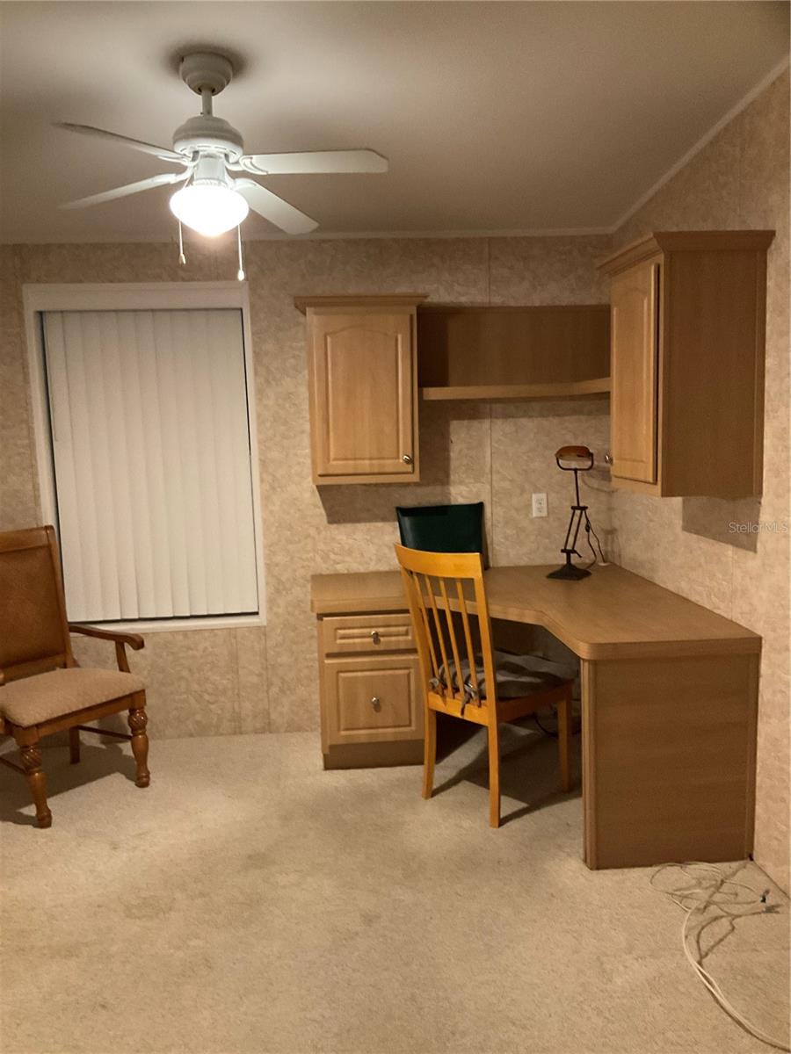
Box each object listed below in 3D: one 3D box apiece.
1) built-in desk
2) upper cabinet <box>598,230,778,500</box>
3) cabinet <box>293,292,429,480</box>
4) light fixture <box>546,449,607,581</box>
[{"bbox_3d":[0.392,0.667,3.558,1.464,0.759,1.505,-2,7,-4],"label":"built-in desk"},{"bbox_3d":[0.937,-0.516,2.958,0.369,0.789,0.598,-2,7,-4],"label":"upper cabinet"},{"bbox_3d":[-0.142,-0.601,3.949,0.562,0.791,0.366,-2,7,-4],"label":"cabinet"},{"bbox_3d":[0.814,-0.076,4.017,0.185,0.586,0.270,3,8,34],"label":"light fixture"}]

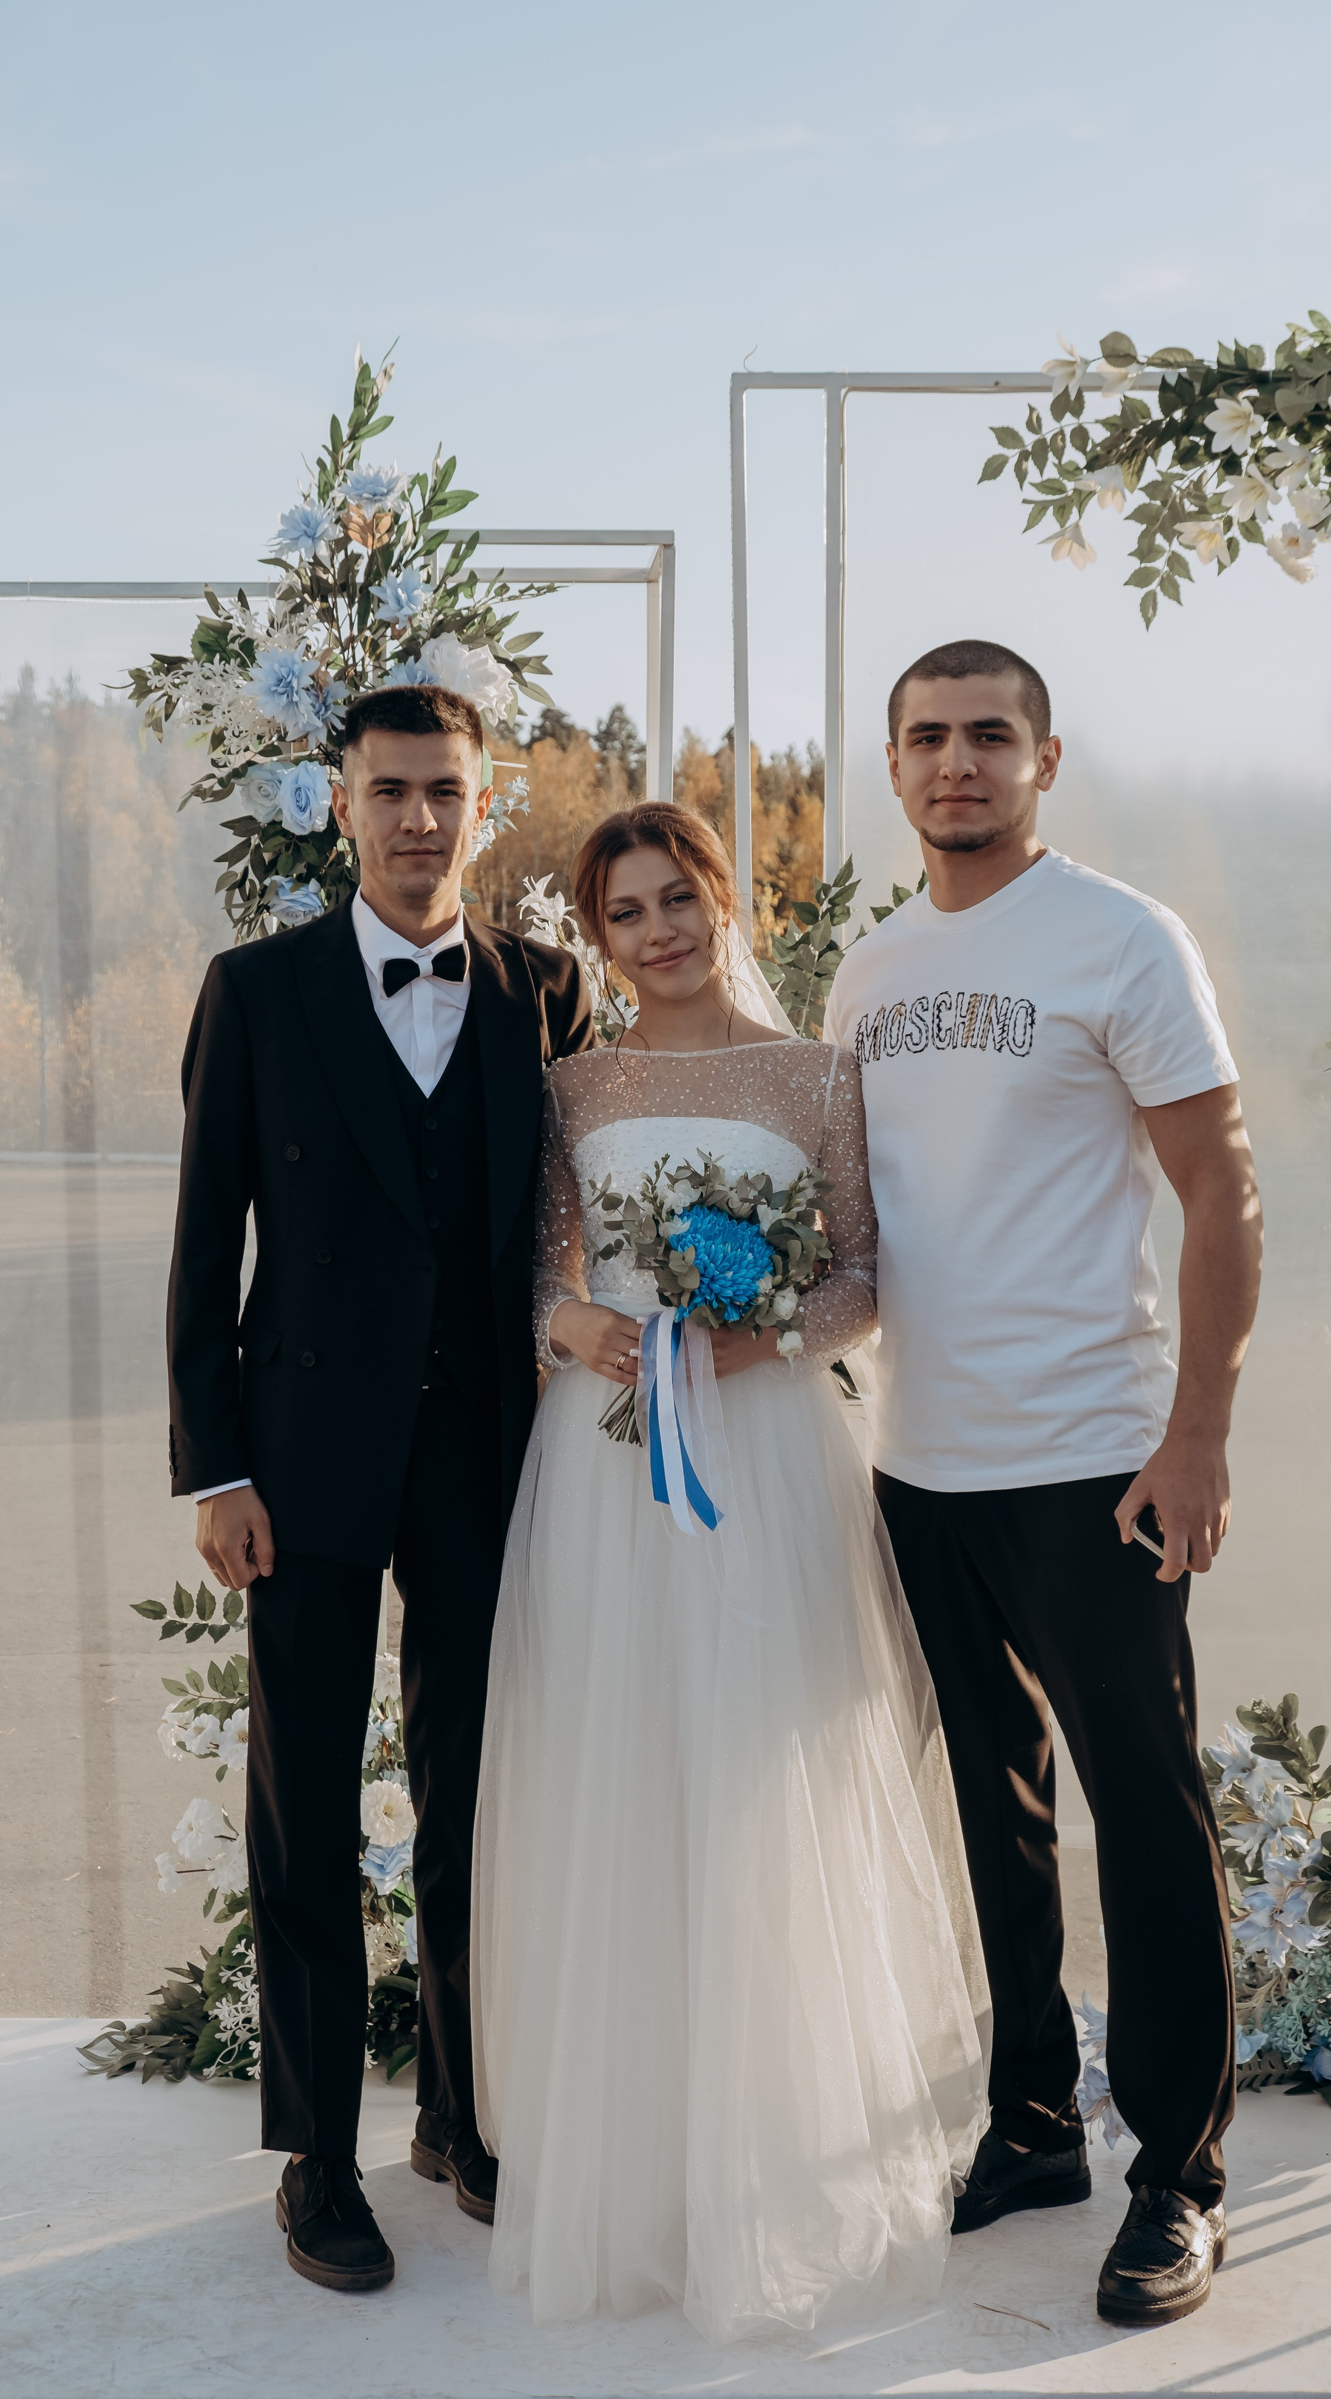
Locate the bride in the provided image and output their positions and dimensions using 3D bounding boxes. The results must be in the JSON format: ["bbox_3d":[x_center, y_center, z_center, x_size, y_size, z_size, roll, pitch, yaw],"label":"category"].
[{"bbox_3d":[0.070,0.376,3.410,0.560,1.639,0.560,0,1,-2],"label":"bride"}]

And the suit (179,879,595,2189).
[{"bbox_3d":[-0.327,0.375,3.460,0.480,1.438,0.310,0,1,-12],"label":"suit"}]

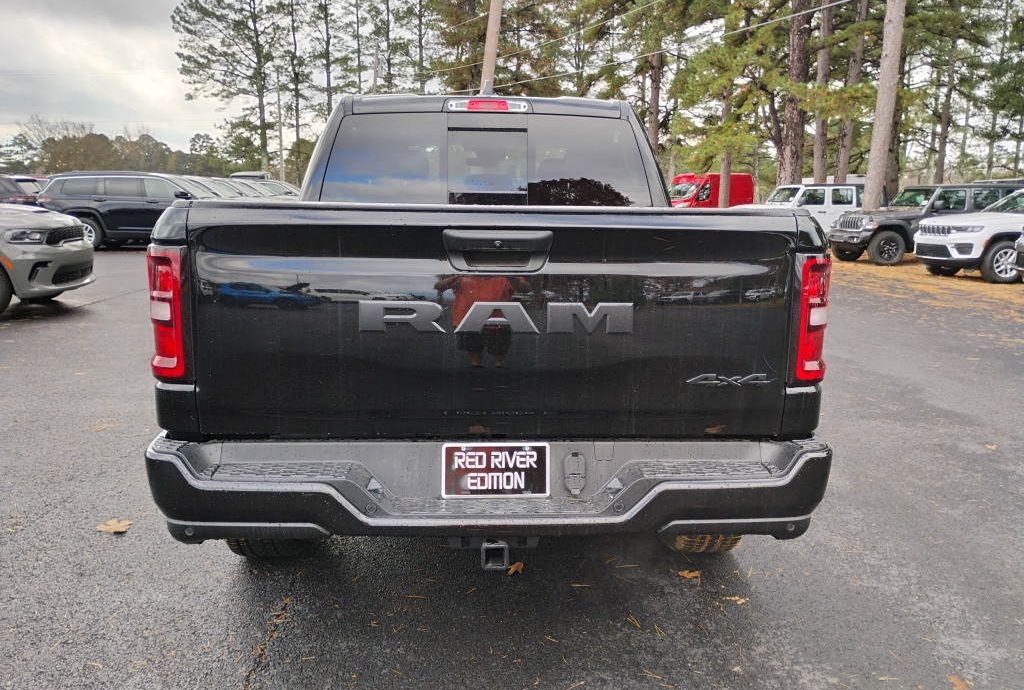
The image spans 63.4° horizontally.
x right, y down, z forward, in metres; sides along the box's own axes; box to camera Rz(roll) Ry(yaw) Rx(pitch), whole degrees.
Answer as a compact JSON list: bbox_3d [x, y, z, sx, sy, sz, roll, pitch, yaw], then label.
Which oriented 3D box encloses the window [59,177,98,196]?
[{"bbox_3d":[-10.194,-3.731,19.500,0.880,0.400,0.080,1,-2,0],"label":"window"}]

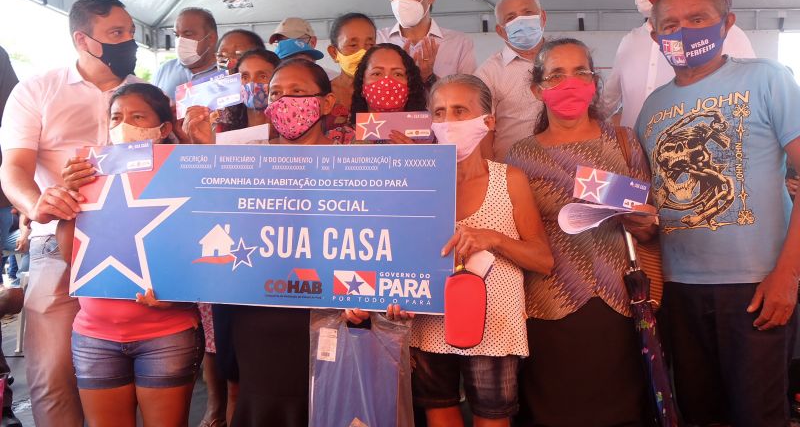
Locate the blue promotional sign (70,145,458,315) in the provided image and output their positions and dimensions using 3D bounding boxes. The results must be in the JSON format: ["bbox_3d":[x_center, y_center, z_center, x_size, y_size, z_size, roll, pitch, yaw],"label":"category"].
[{"bbox_3d":[-0.409,0.032,1.780,1.104,0.442,0.015,3,-2,12],"label":"blue promotional sign"}]

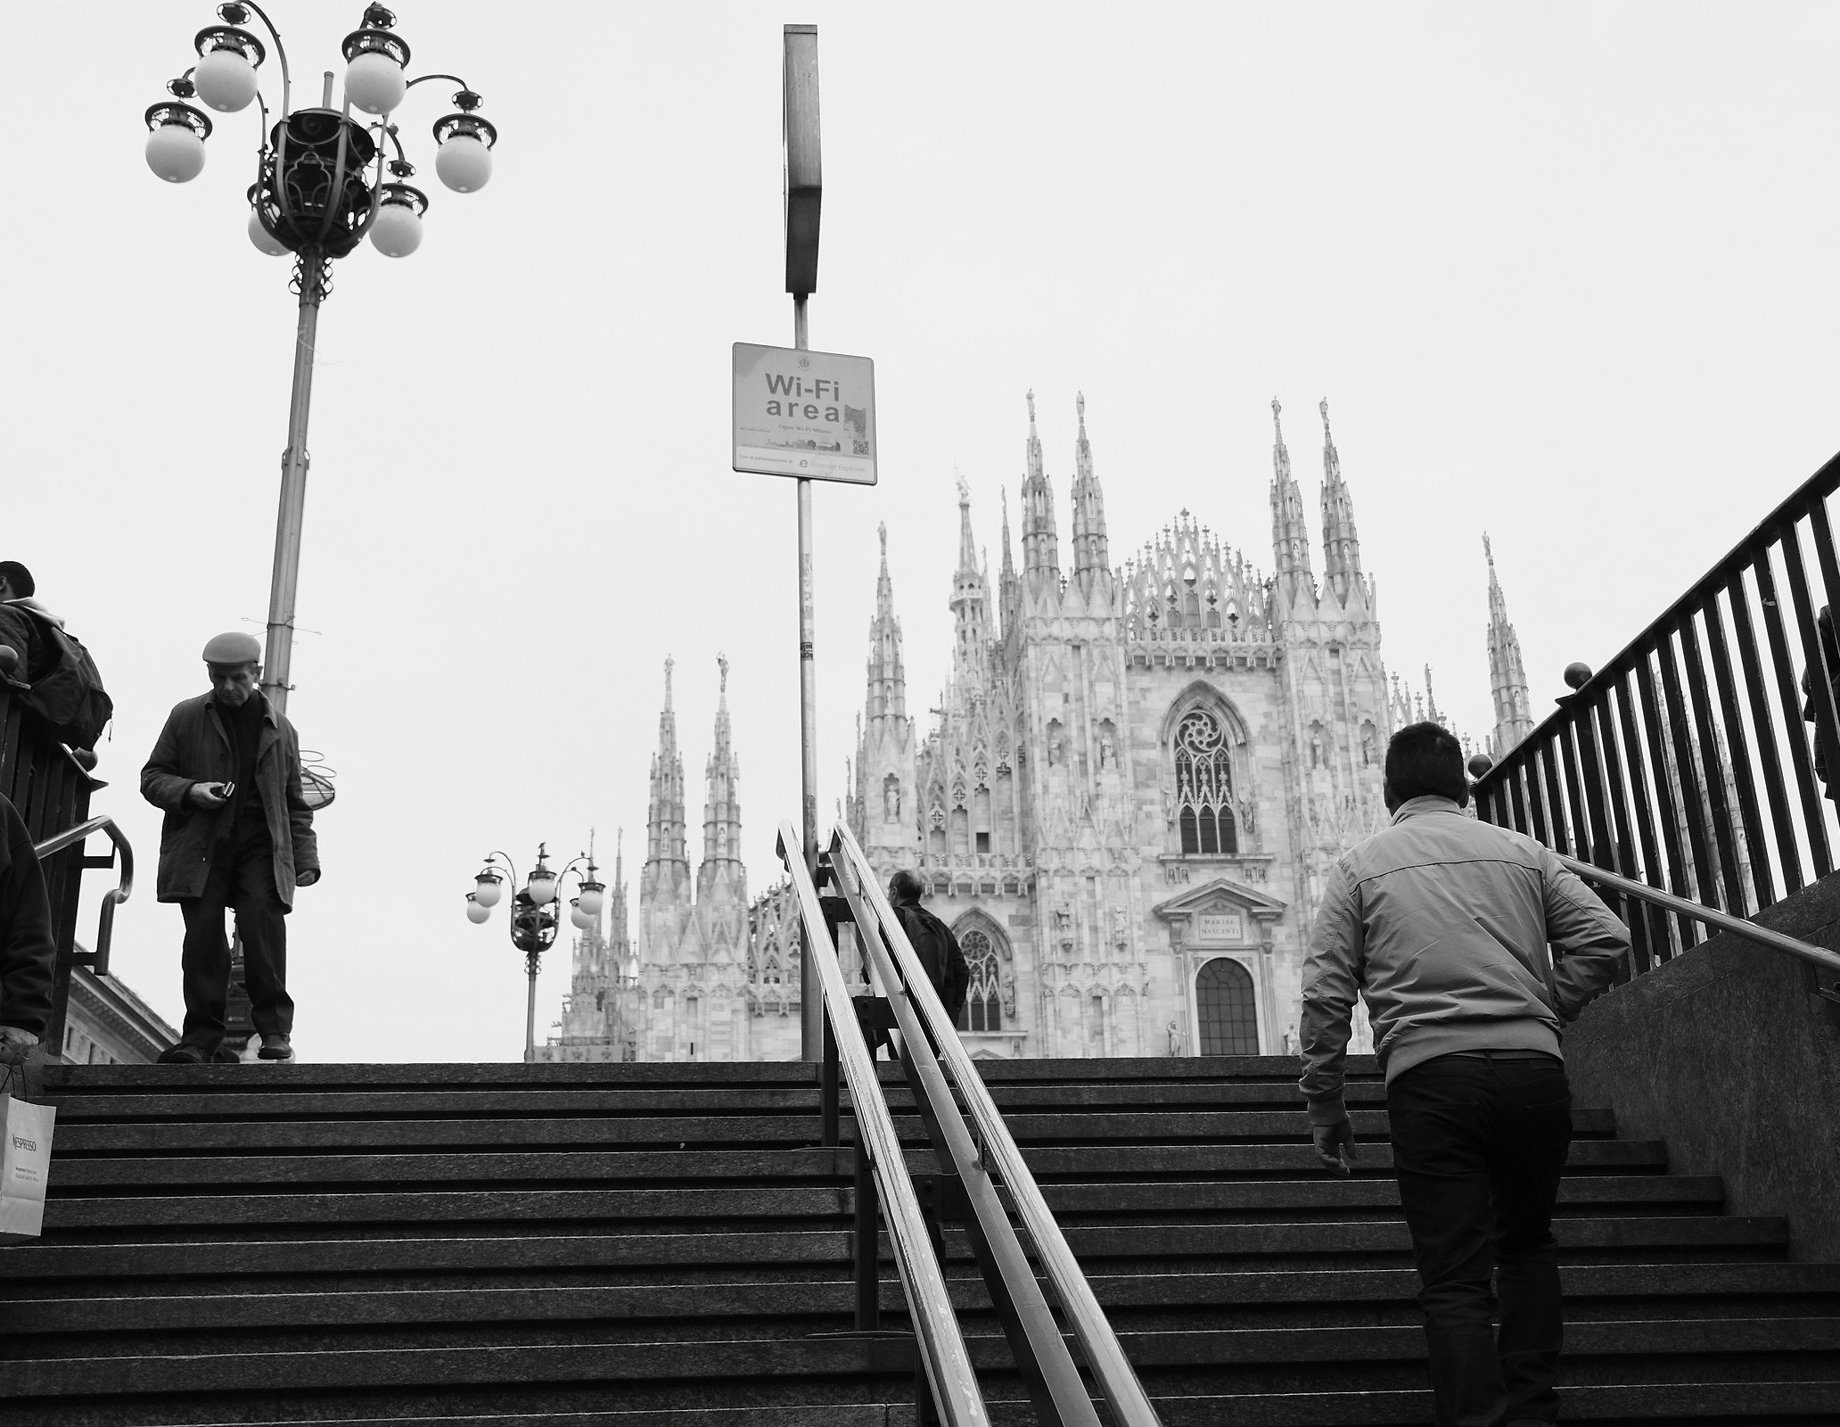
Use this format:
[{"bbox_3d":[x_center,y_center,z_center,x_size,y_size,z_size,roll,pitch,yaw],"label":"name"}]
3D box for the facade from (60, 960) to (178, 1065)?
[{"bbox_3d":[-48.980,24.697,100.360,10.000,25.500,50.000,1,-21,-8],"label":"facade"}]

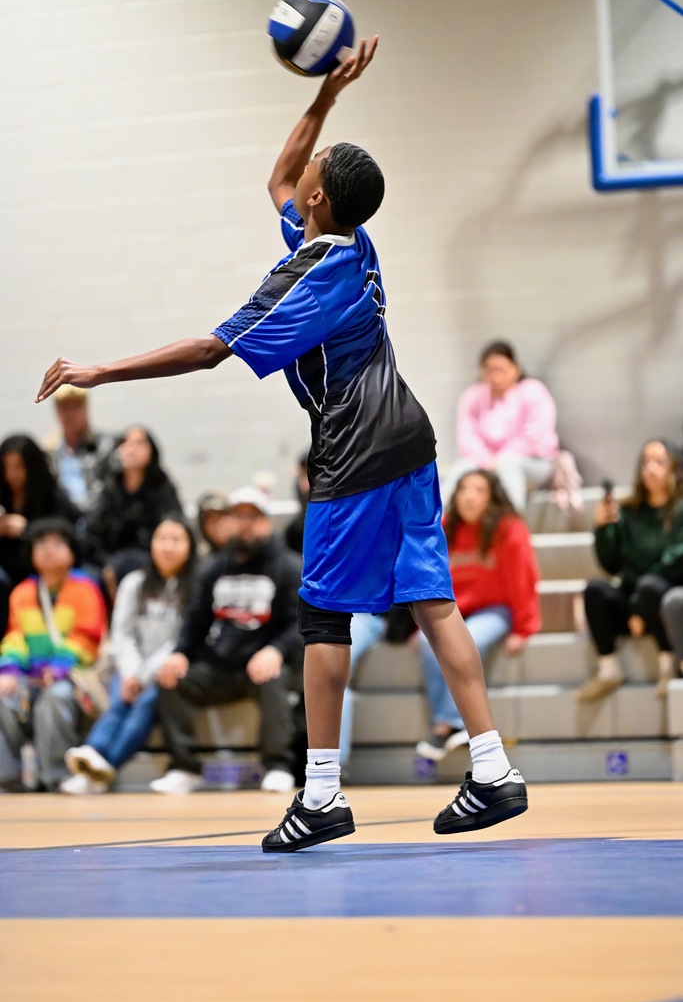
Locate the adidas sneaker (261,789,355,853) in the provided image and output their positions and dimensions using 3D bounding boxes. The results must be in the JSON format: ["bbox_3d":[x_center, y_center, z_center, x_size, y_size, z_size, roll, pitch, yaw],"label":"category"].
[{"bbox_3d":[-0.078,0.775,10.380,0.277,0.122,0.104,-19,-12,32],"label":"adidas sneaker"}]

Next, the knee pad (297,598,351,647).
[{"bbox_3d":[-0.039,0.274,10.380,0.130,0.160,0.120,-2,-3,0],"label":"knee pad"}]

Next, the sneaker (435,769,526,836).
[{"bbox_3d":[0.343,0.734,10.450,0.277,0.122,0.104,-22,-14,35],"label":"sneaker"}]

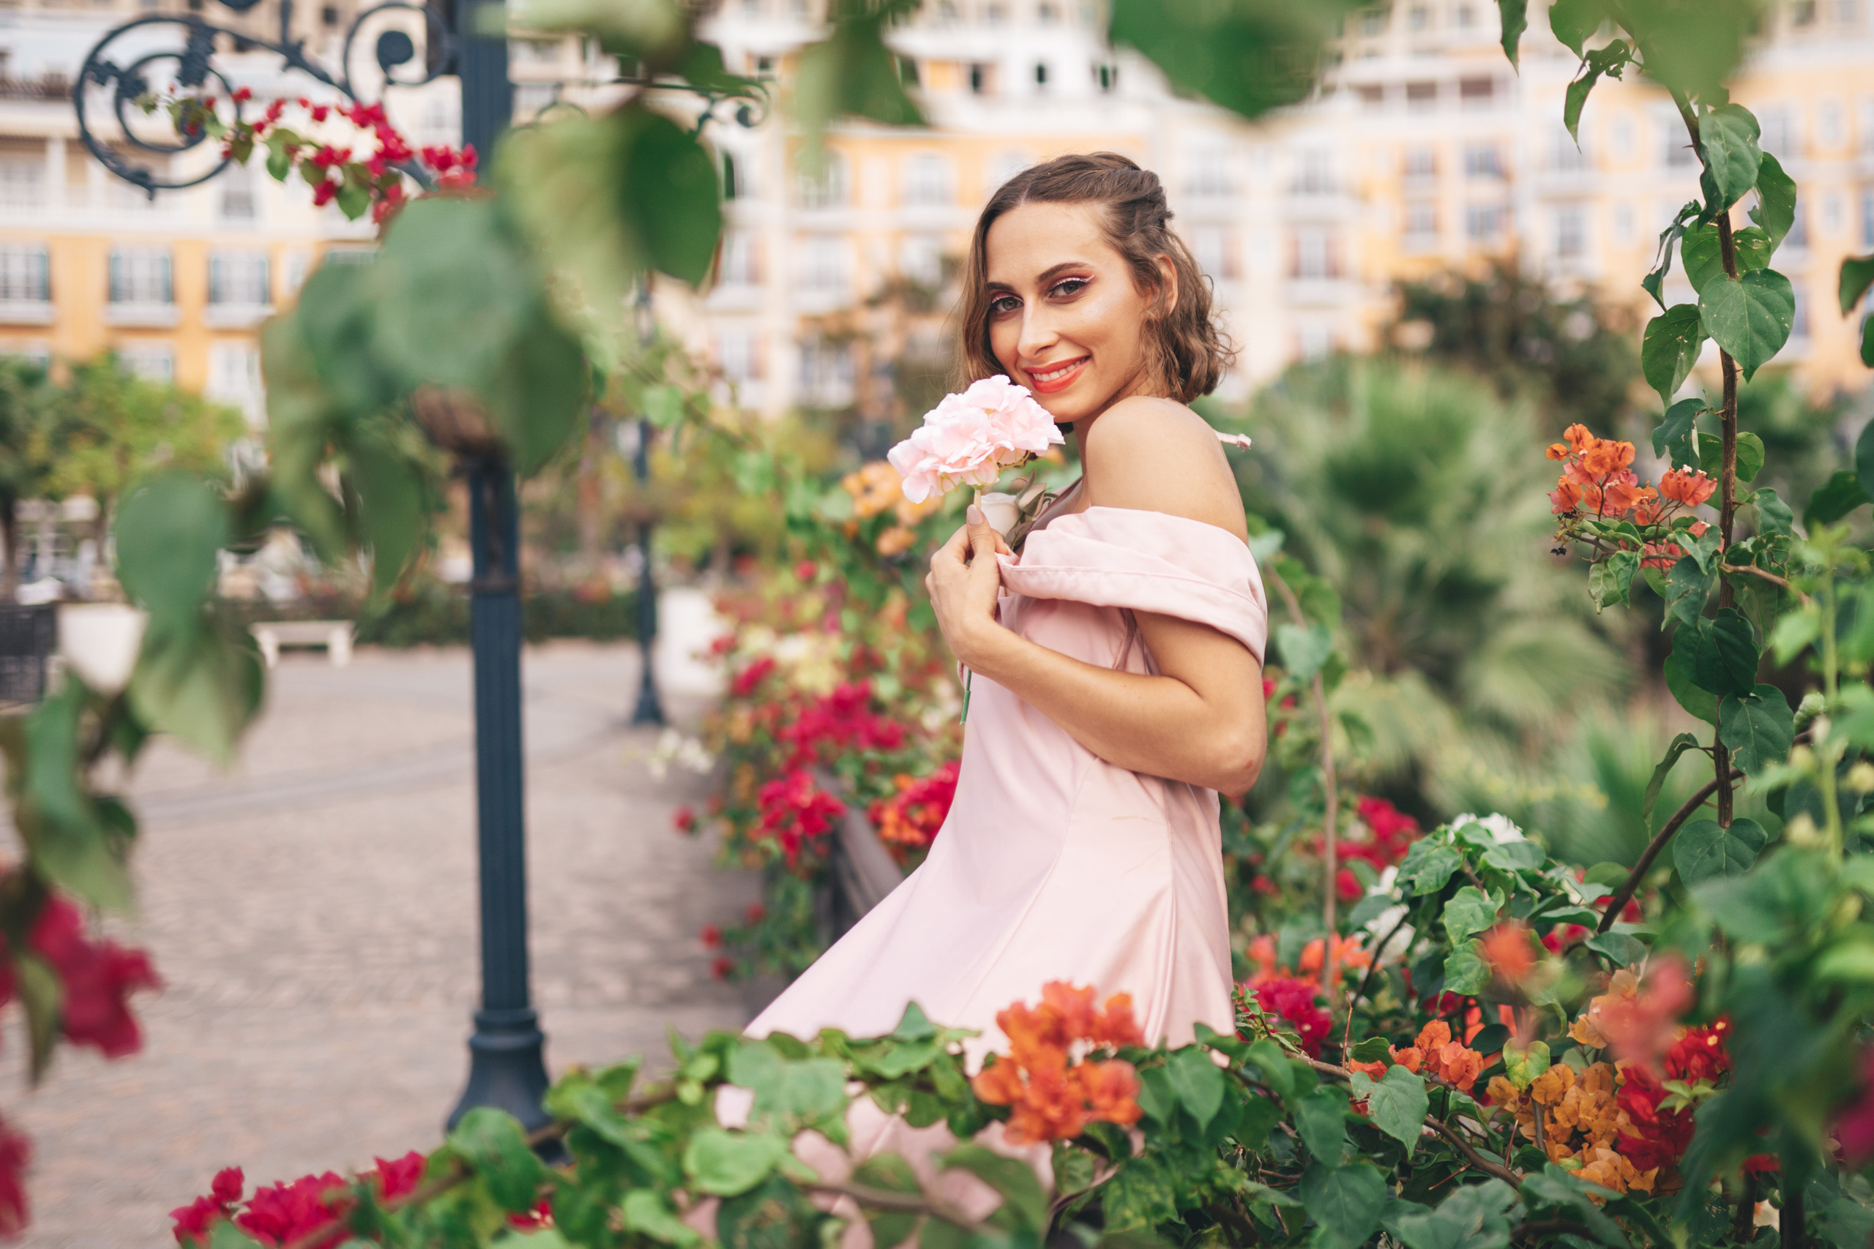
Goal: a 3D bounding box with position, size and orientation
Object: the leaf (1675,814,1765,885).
[{"bbox_3d":[0.653,0.196,1.520,0.078,0.074,0.025,0,-13,23],"label":"leaf"}]

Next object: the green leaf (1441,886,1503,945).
[{"bbox_3d":[0.440,0.239,1.500,0.051,0.050,0.030,1,3,11],"label":"green leaf"}]

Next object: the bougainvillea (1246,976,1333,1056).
[{"bbox_3d":[0.332,0.369,1.720,0.085,0.077,0.075,0,3,0],"label":"bougainvillea"}]

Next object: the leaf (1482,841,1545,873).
[{"bbox_3d":[0.585,0.235,1.850,0.064,0.036,0.045,0,2,18],"label":"leaf"}]

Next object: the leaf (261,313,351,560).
[{"bbox_3d":[-0.282,-0.085,0.820,0.042,0.106,0.026,-7,0,24],"label":"leaf"}]

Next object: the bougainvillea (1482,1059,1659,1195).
[{"bbox_3d":[0.522,0.414,1.500,0.138,0.110,0.105,-1,2,0],"label":"bougainvillea"}]

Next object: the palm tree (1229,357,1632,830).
[{"bbox_3d":[1.594,-0.089,6.000,1.400,1.600,1.350,0,3,0],"label":"palm tree"}]

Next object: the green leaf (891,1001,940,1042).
[{"bbox_3d":[-0.014,0.258,1.180,0.034,0.030,0.016,0,-18,0],"label":"green leaf"}]

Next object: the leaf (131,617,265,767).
[{"bbox_3d":[-0.305,0.027,0.750,0.053,0.063,0.025,-10,-12,-8],"label":"leaf"}]

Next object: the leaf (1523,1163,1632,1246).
[{"bbox_3d":[0.455,0.414,1.300,0.078,0.055,0.050,0,2,19],"label":"leaf"}]

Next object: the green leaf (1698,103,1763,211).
[{"bbox_3d":[0.649,-0.382,1.490,0.056,0.088,0.030,1,3,11],"label":"green leaf"}]

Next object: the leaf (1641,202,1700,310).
[{"bbox_3d":[0.624,-0.313,1.550,0.035,0.093,0.040,20,-4,-44],"label":"leaf"}]

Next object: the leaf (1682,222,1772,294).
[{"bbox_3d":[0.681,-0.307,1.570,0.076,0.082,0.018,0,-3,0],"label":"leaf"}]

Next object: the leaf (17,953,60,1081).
[{"bbox_3d":[-0.370,0.162,0.750,0.020,0.053,0.022,-5,-4,41],"label":"leaf"}]

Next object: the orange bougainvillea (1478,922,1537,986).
[{"bbox_3d":[0.219,0.126,0.700,0.025,0.026,0.024,0,2,17],"label":"orange bougainvillea"}]

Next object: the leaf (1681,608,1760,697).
[{"bbox_3d":[0.656,0.024,1.530,0.065,0.072,0.017,-25,-6,7],"label":"leaf"}]

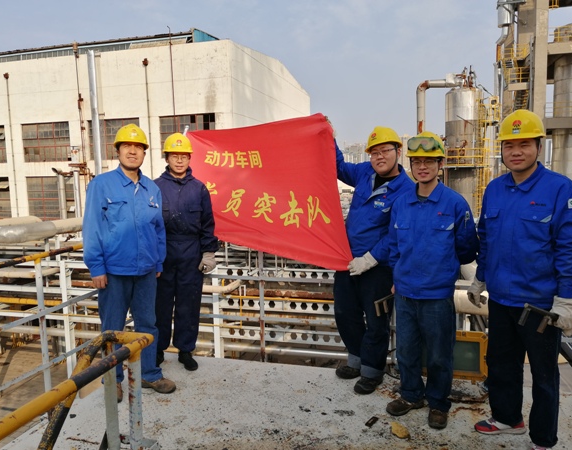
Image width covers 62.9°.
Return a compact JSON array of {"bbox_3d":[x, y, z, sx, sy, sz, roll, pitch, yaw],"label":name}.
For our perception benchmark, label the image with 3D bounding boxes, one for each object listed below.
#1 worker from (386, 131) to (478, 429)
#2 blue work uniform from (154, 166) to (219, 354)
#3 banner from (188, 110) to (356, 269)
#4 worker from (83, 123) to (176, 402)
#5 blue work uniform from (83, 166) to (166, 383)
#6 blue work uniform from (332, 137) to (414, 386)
[{"bbox_3d":[0.873,0.309,2.809,0.490,1.706,0.340,3,7,34],"label":"worker"},{"bbox_3d":[-0.850,0.302,3.700,0.540,1.502,0.290,-3,6,-14],"label":"blue work uniform"},{"bbox_3d":[-0.187,-0.259,3.524,1.490,1.060,0.150,2,7,33],"label":"banner"},{"bbox_3d":[-1.058,0.253,3.163,0.520,1.833,0.350,-5,7,-32],"label":"worker"},{"bbox_3d":[-1.089,0.372,3.175,0.510,1.496,0.290,-5,7,-32],"label":"blue work uniform"},{"bbox_3d":[0.615,0.259,3.252,0.560,1.591,0.380,3,7,37],"label":"blue work uniform"}]

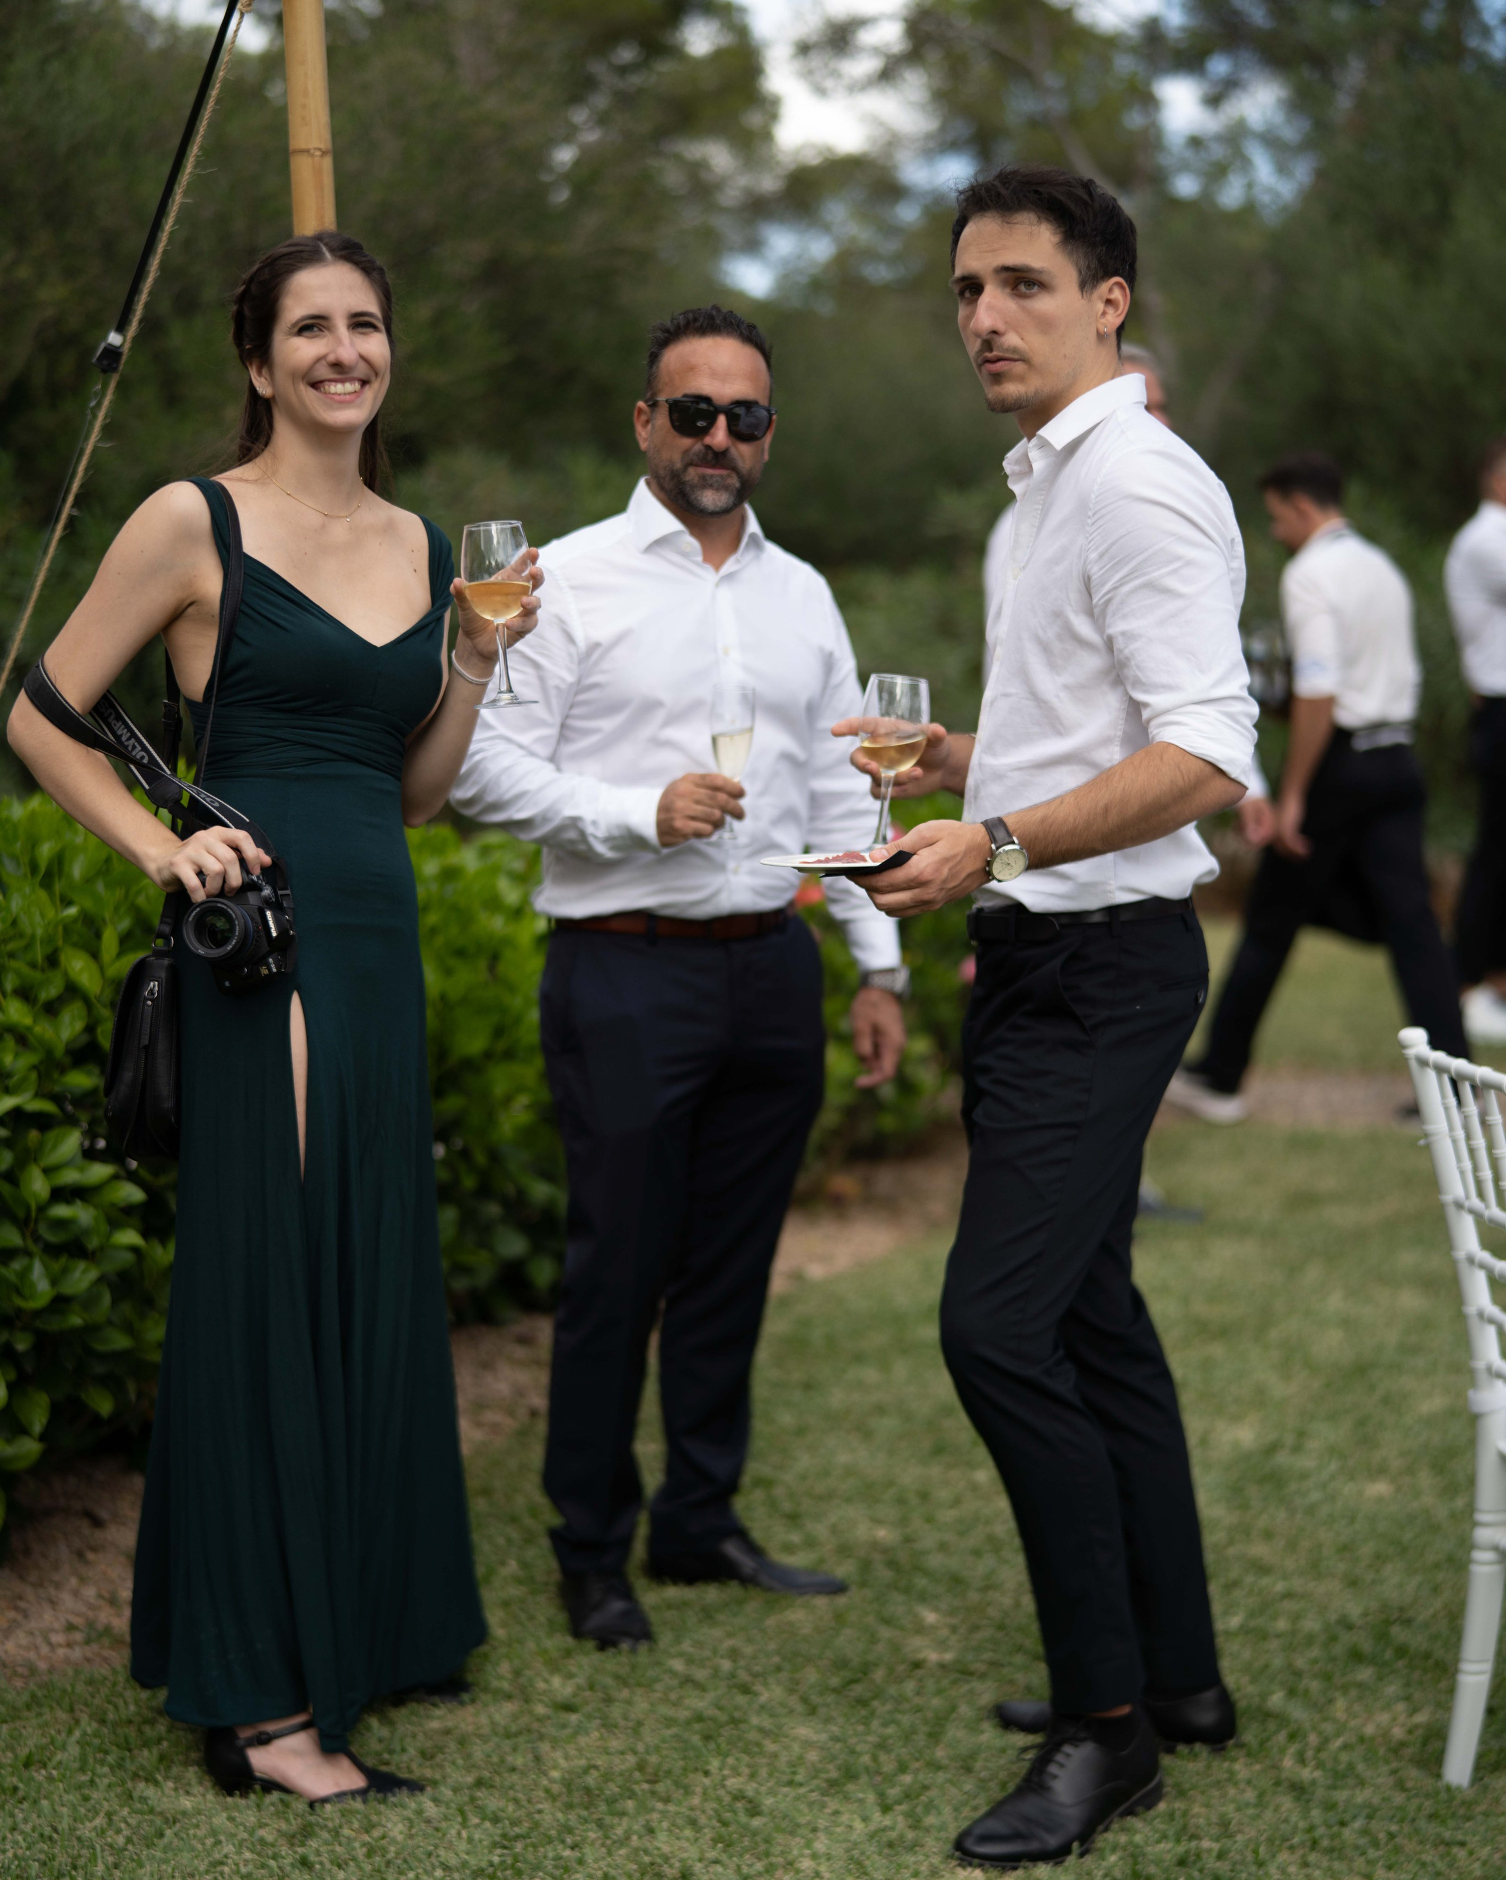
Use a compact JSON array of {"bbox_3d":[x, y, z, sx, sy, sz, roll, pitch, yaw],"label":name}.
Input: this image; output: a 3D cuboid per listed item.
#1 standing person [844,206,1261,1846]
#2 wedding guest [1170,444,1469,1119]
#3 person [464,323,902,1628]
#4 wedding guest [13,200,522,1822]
[{"bbox_3d":[0.328,0.068,3.429,0.460,1.780,0.500,-3,6,-18],"label":"standing person"},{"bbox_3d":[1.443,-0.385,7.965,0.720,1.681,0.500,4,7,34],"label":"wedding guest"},{"bbox_3d":[-0.092,0.041,4.098,0.580,1.698,0.420,-3,7,-20],"label":"person"},{"bbox_3d":[-0.545,0.078,3.602,0.580,1.740,0.460,-5,8,-37],"label":"wedding guest"}]

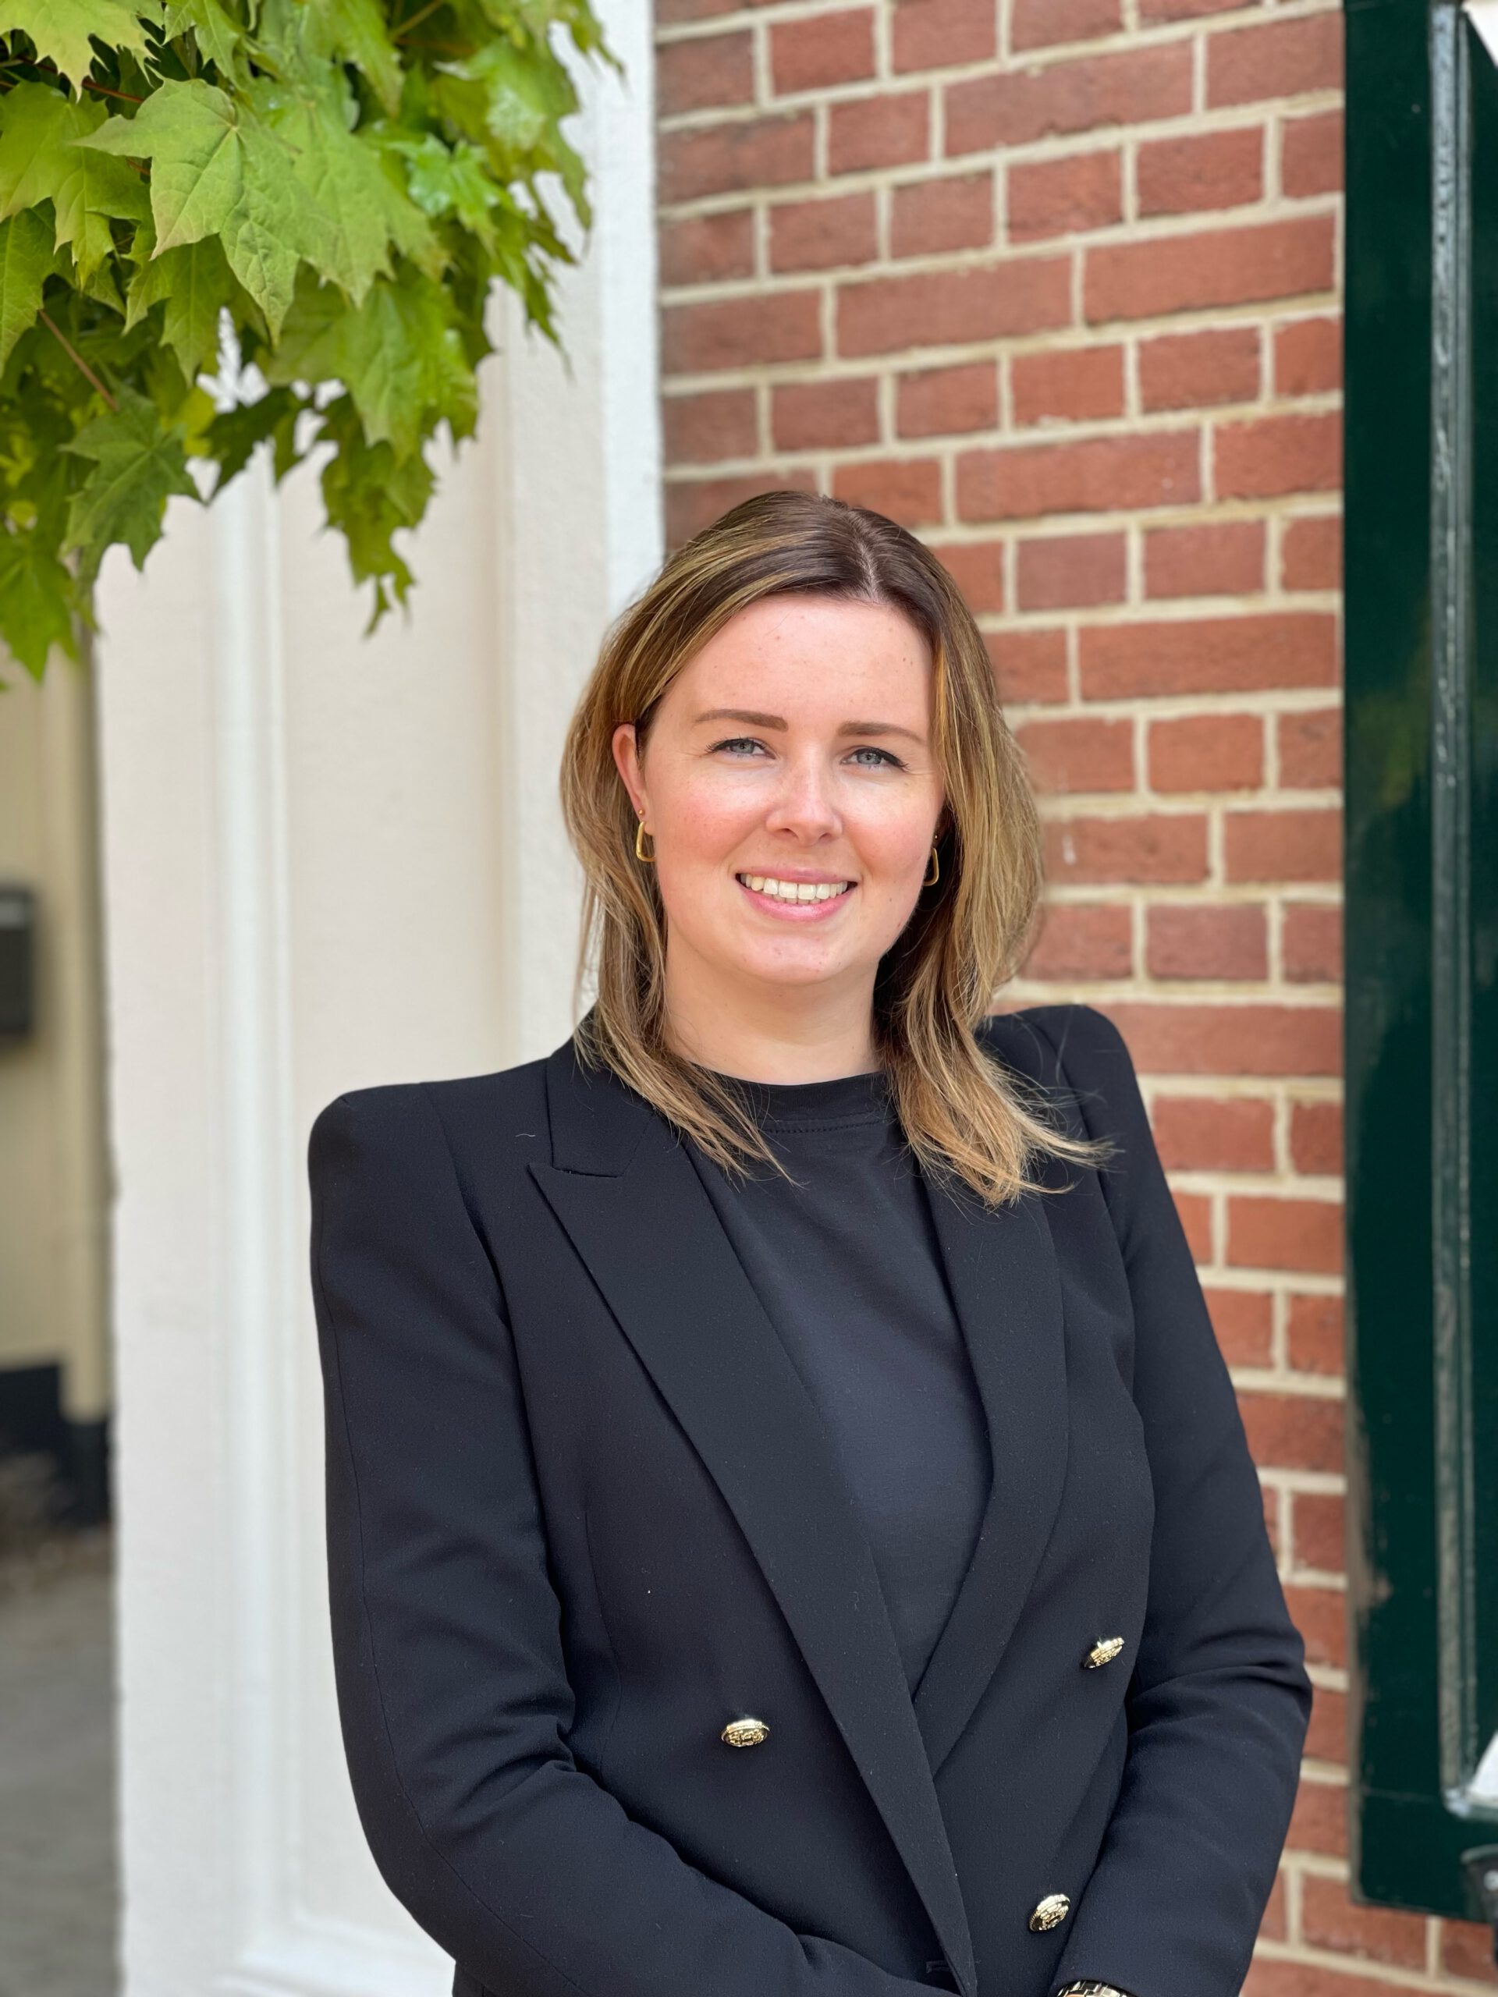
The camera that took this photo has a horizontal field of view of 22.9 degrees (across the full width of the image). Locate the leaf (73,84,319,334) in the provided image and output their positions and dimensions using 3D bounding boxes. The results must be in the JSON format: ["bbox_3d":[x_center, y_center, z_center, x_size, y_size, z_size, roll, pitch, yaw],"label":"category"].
[{"bbox_3d":[-0.273,-0.392,1.830,0.118,0.128,0.050,-1,-21,8],"label":"leaf"}]

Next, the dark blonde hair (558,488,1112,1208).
[{"bbox_3d":[0.037,-0.075,1.830,0.260,0.350,0.250,-1,1,-10],"label":"dark blonde hair"}]

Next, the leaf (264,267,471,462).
[{"bbox_3d":[-0.199,-0.332,1.930,0.108,0.105,0.050,-1,-19,5],"label":"leaf"}]

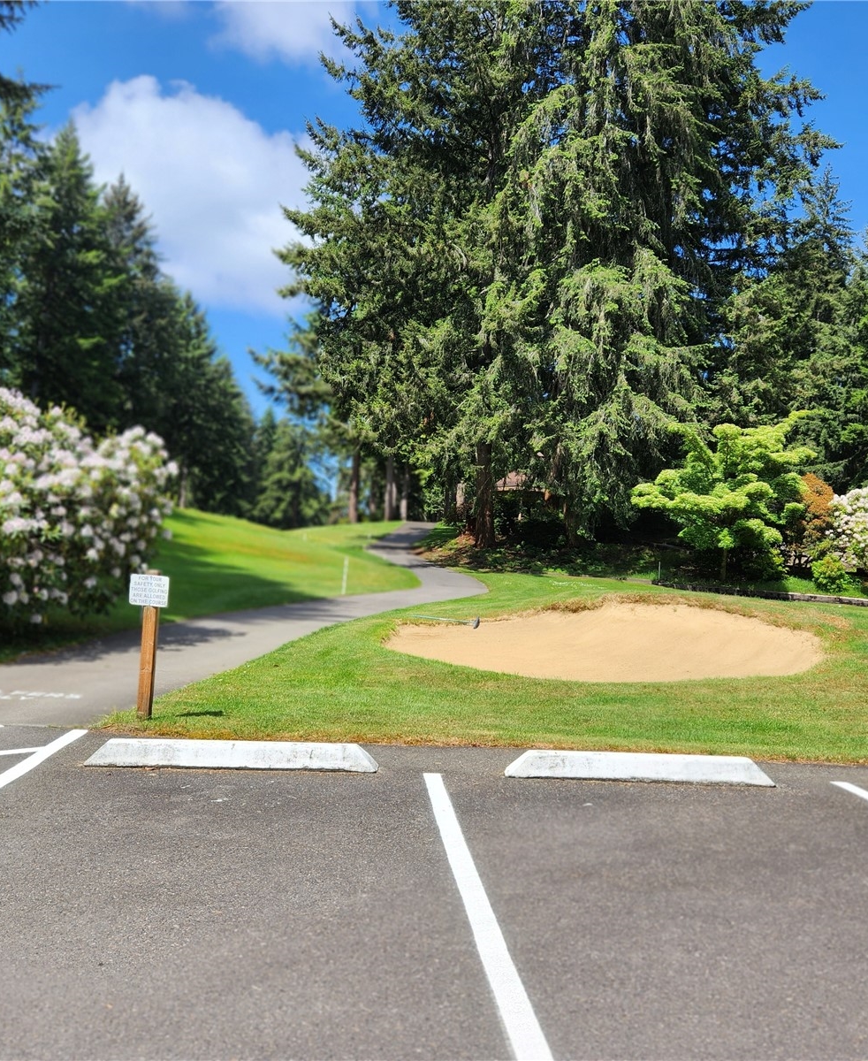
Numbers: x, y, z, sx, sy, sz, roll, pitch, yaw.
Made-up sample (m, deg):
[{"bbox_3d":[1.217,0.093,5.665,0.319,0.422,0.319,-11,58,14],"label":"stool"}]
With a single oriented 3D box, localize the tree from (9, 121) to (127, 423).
[{"bbox_3d":[-19.488,-11.199,50.000,6.819,20.811,6.600,4,-2,-22],"label":"tree"}]

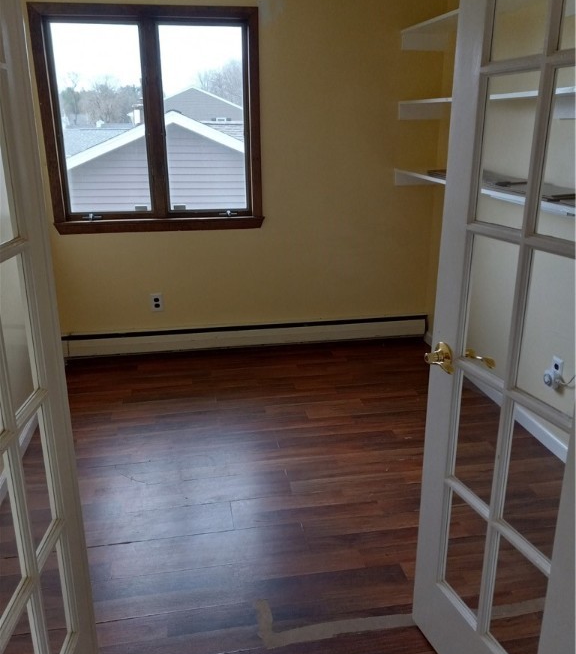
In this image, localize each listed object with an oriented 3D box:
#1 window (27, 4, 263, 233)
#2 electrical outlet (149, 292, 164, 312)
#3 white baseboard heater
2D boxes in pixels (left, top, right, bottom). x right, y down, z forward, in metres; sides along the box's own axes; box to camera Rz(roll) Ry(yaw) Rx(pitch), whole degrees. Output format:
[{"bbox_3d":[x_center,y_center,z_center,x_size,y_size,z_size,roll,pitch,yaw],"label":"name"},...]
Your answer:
[{"bbox_3d":[-0.804,-1.224,3.618,1.295,1.284,0.085,-3,18,-9],"label":"window"},{"bbox_3d":[-0.857,-0.156,3.918,0.072,0.116,0.010,-3,18,-9],"label":"electrical outlet"},{"bbox_3d":[-0.237,0.073,4.062,2.480,0.167,0.070,-3,18,-9],"label":"white baseboard heater"}]

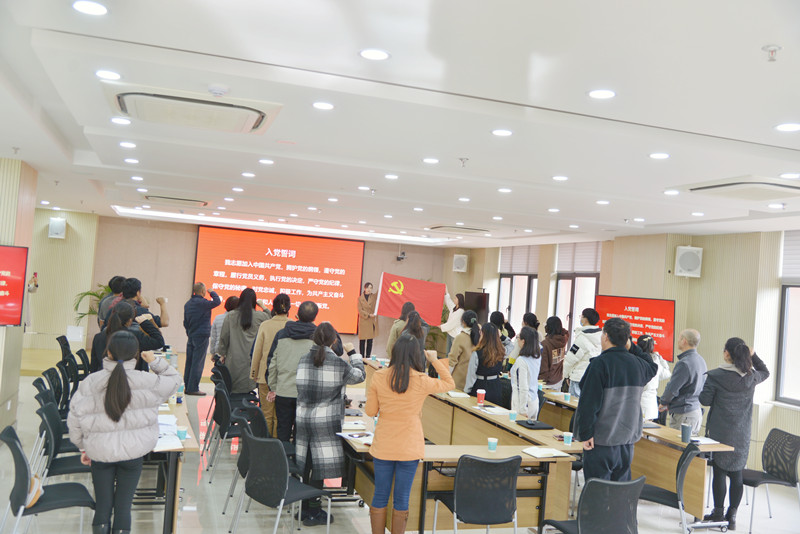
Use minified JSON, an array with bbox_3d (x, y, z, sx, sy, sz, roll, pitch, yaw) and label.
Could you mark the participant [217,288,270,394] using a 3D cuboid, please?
[{"bbox_3d":[-2.126,1.153,9.600,0.660,1.690,0.440,4,-1,22],"label":"participant"}]

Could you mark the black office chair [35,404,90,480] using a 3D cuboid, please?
[{"bbox_3d":[-2.474,1.486,5.258,0.560,0.830,0.500,5,-1,-22],"label":"black office chair"}]

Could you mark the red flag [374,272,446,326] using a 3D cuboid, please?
[{"bbox_3d":[0.247,0.706,15.300,1.430,0.950,0.120,10,-3,-20],"label":"red flag"}]

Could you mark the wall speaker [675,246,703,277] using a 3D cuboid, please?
[{"bbox_3d":[3.768,-0.067,9.360,0.330,0.380,0.250,4,3,-2],"label":"wall speaker"}]

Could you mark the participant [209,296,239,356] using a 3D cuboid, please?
[{"bbox_3d":[-2.268,1.181,9.350,0.500,1.600,0.360,4,-1,-5],"label":"participant"}]

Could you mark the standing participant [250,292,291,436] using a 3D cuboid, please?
[{"bbox_3d":[-1.313,1.157,7.500,0.540,1.720,0.380,4,-1,-7],"label":"standing participant"}]

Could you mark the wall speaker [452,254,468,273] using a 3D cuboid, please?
[{"bbox_3d":[1.392,-0.082,16.350,0.330,0.380,0.250,4,3,6],"label":"wall speaker"}]

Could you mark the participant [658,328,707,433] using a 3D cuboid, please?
[{"bbox_3d":[2.830,1.475,7.100,0.520,1.700,0.400,5,-1,-30],"label":"participant"}]

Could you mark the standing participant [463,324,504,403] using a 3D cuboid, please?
[{"bbox_3d":[0.944,1.394,7.988,0.520,1.532,0.420,5,-2,-24],"label":"standing participant"}]

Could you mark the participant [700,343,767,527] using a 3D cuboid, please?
[{"bbox_3d":[2.959,1.469,6.330,0.580,1.670,0.440,5,-2,-33],"label":"participant"}]

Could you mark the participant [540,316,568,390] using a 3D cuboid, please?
[{"bbox_3d":[2.022,1.485,9.400,0.520,1.635,0.400,5,-2,-35],"label":"participant"}]

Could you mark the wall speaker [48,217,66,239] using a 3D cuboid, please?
[{"bbox_3d":[-6.669,-0.756,13.858,0.290,0.400,0.260,5,8,-18],"label":"wall speaker"}]

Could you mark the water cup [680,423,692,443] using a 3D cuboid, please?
[{"bbox_3d":[2.429,1.408,6.019,0.090,0.140,0.090,4,-1,0],"label":"water cup"}]

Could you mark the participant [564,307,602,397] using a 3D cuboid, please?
[{"bbox_3d":[2.179,1.378,8.536,0.580,1.769,0.480,5,-2,-35],"label":"participant"}]

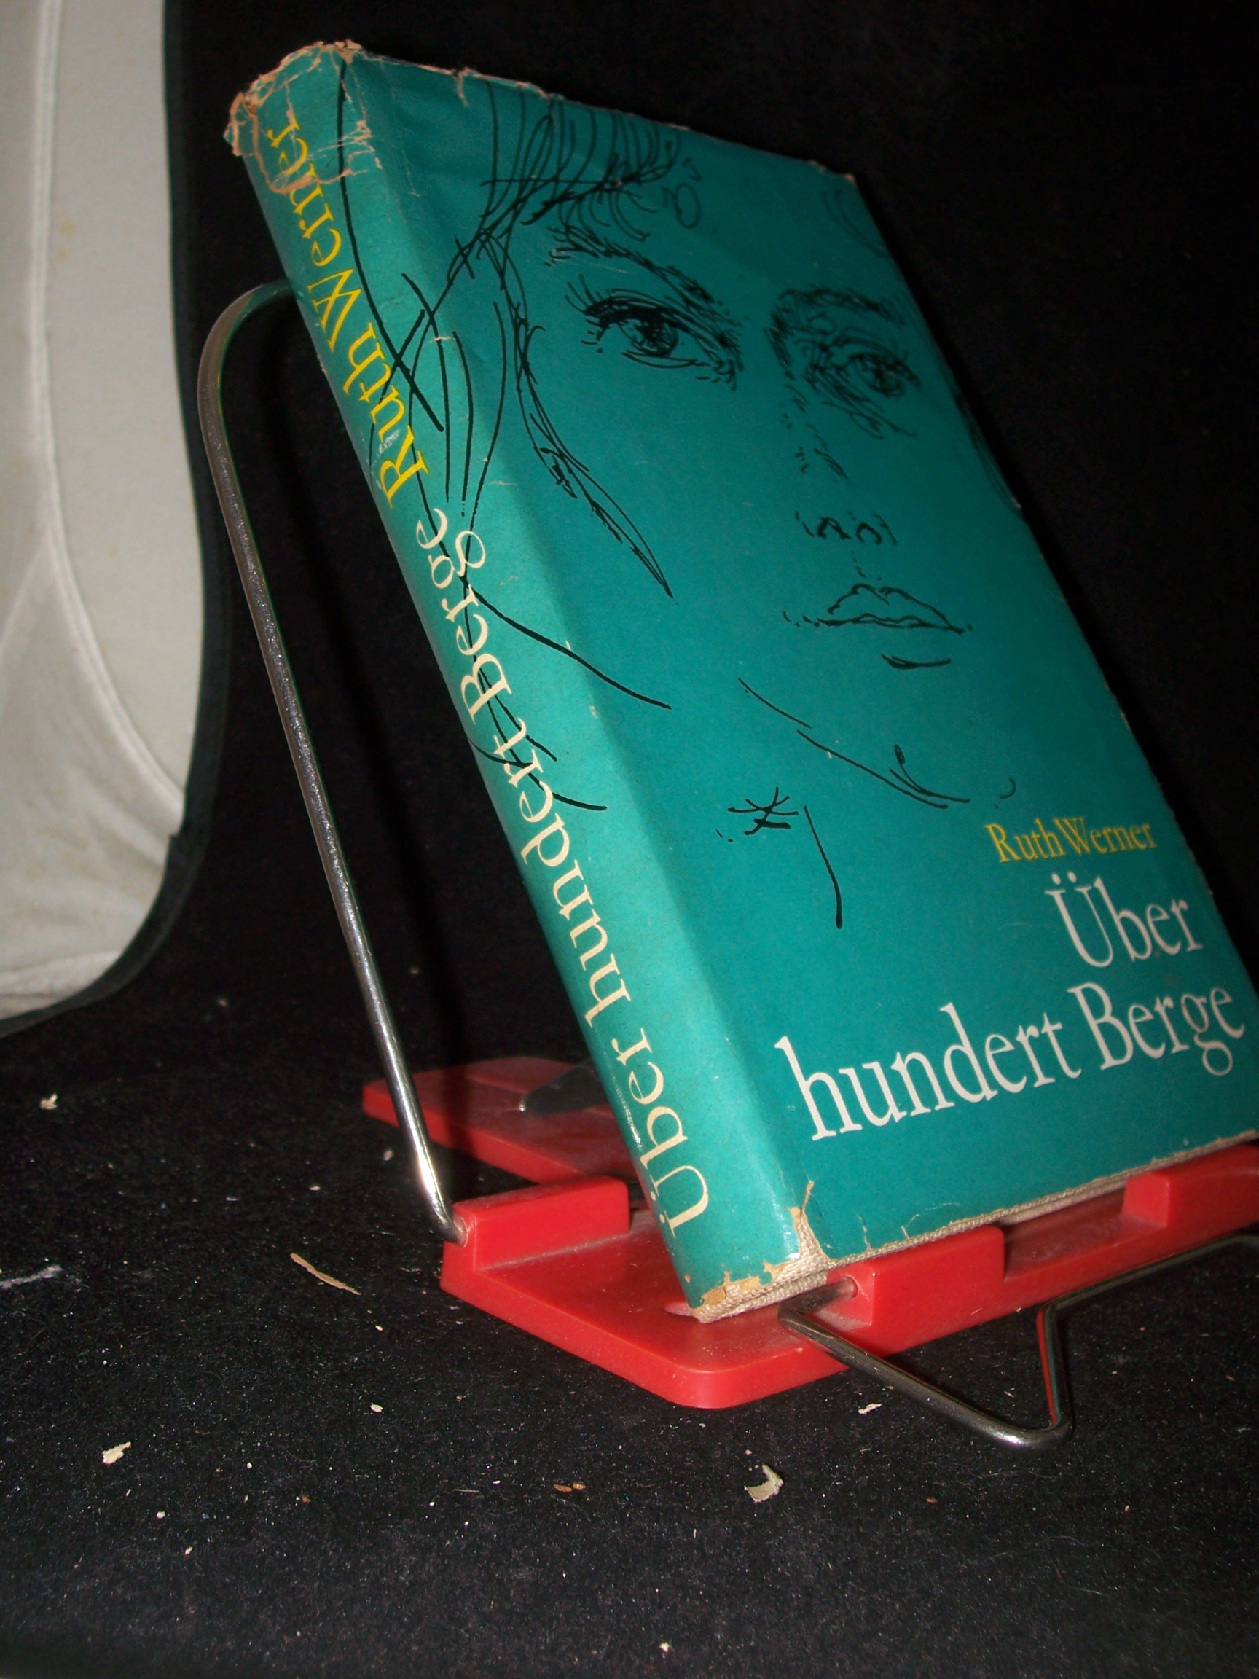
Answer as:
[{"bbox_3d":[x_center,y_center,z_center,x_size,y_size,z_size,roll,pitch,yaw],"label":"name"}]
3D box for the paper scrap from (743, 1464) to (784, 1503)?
[{"bbox_3d":[0.016,0.074,0.236,0.004,0.002,0.007,5,9,12],"label":"paper scrap"}]

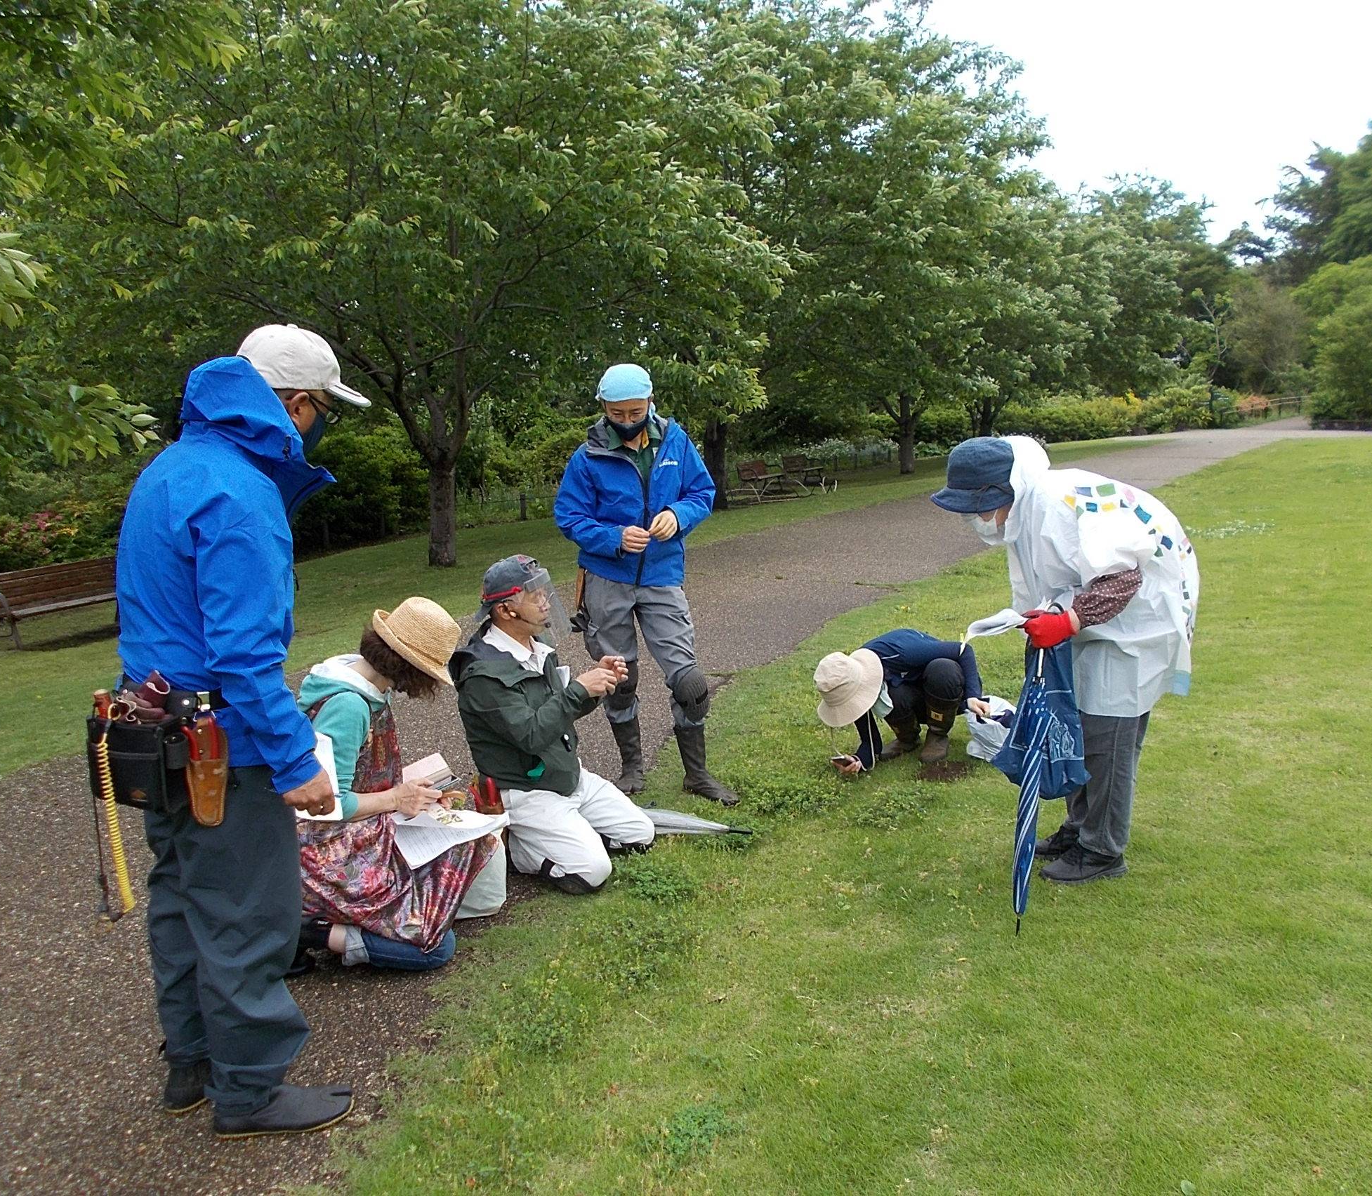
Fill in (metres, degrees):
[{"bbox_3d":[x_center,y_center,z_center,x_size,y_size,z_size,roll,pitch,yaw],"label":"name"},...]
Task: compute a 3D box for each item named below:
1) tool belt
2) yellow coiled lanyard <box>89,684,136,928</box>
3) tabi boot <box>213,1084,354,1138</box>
[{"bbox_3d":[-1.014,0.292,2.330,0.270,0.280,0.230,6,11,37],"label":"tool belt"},{"bbox_3d":[-1.135,0.415,2.370,0.080,0.450,0.060,-5,9,-25],"label":"yellow coiled lanyard"},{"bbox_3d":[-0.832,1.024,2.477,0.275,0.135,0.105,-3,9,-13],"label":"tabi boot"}]

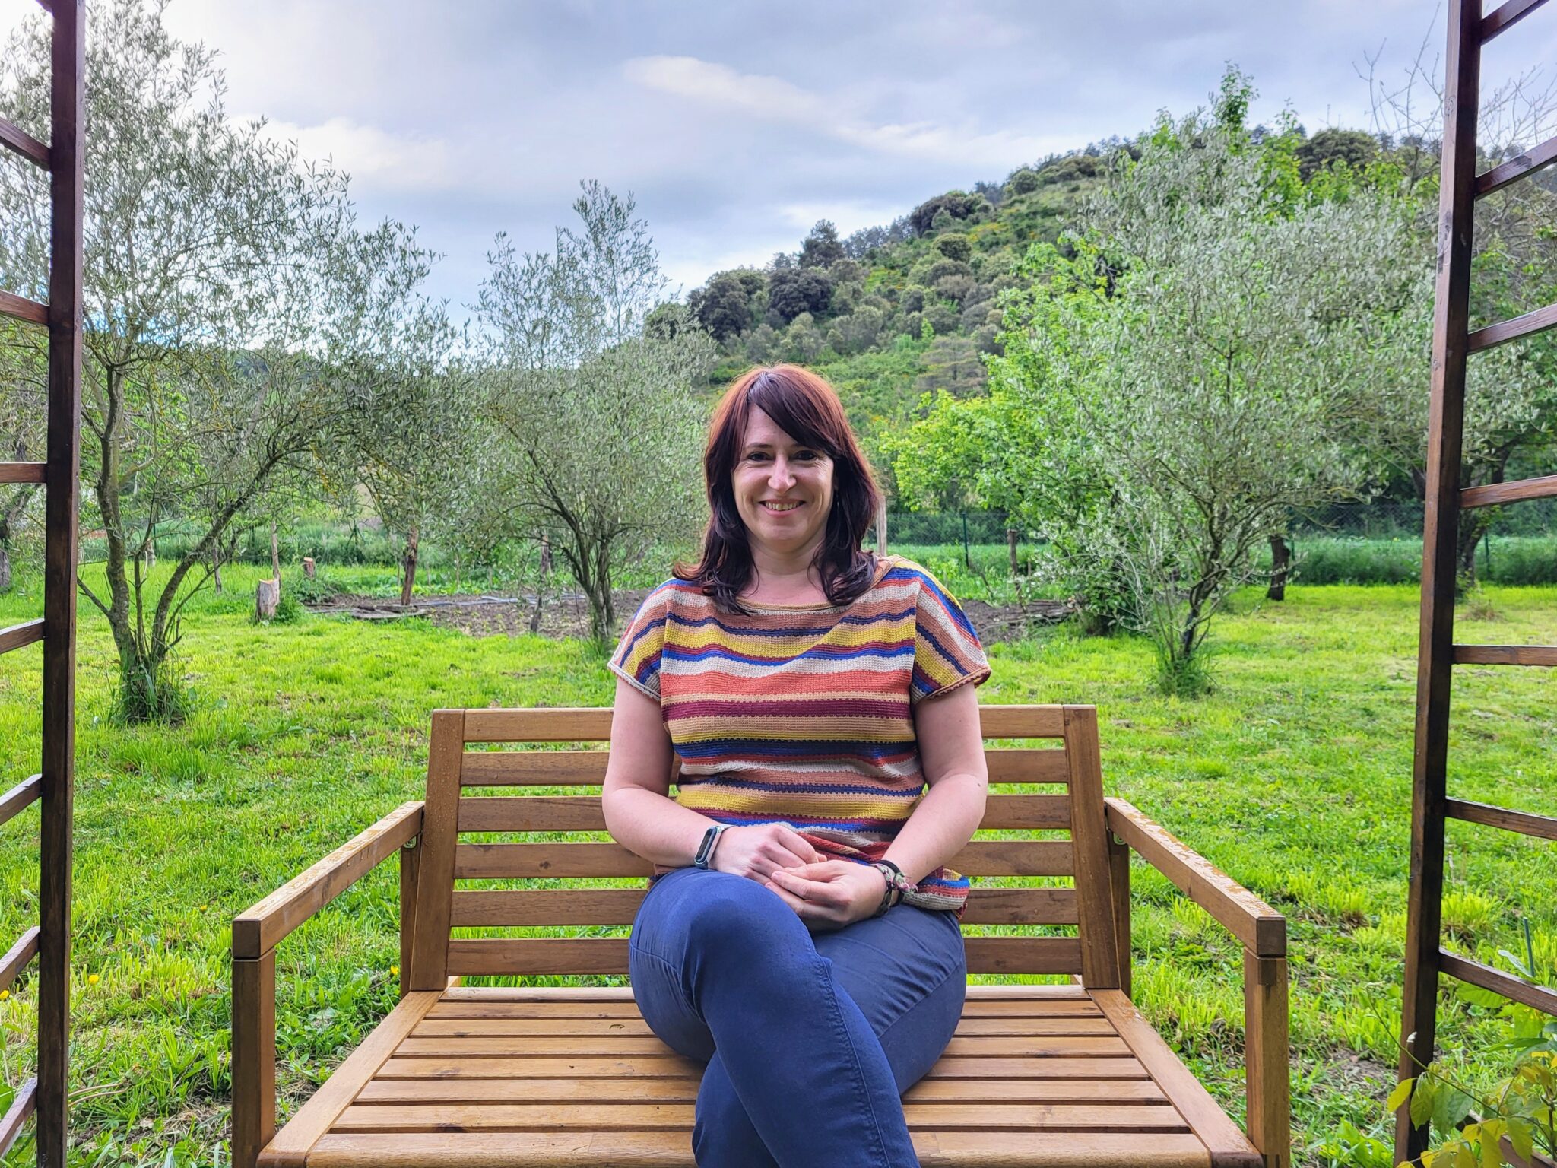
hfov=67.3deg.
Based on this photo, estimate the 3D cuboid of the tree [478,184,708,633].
[{"bbox_3d":[-2.049,-1.886,13.000,2.650,5.000,2.600,0,2,-9],"label":"tree"}]

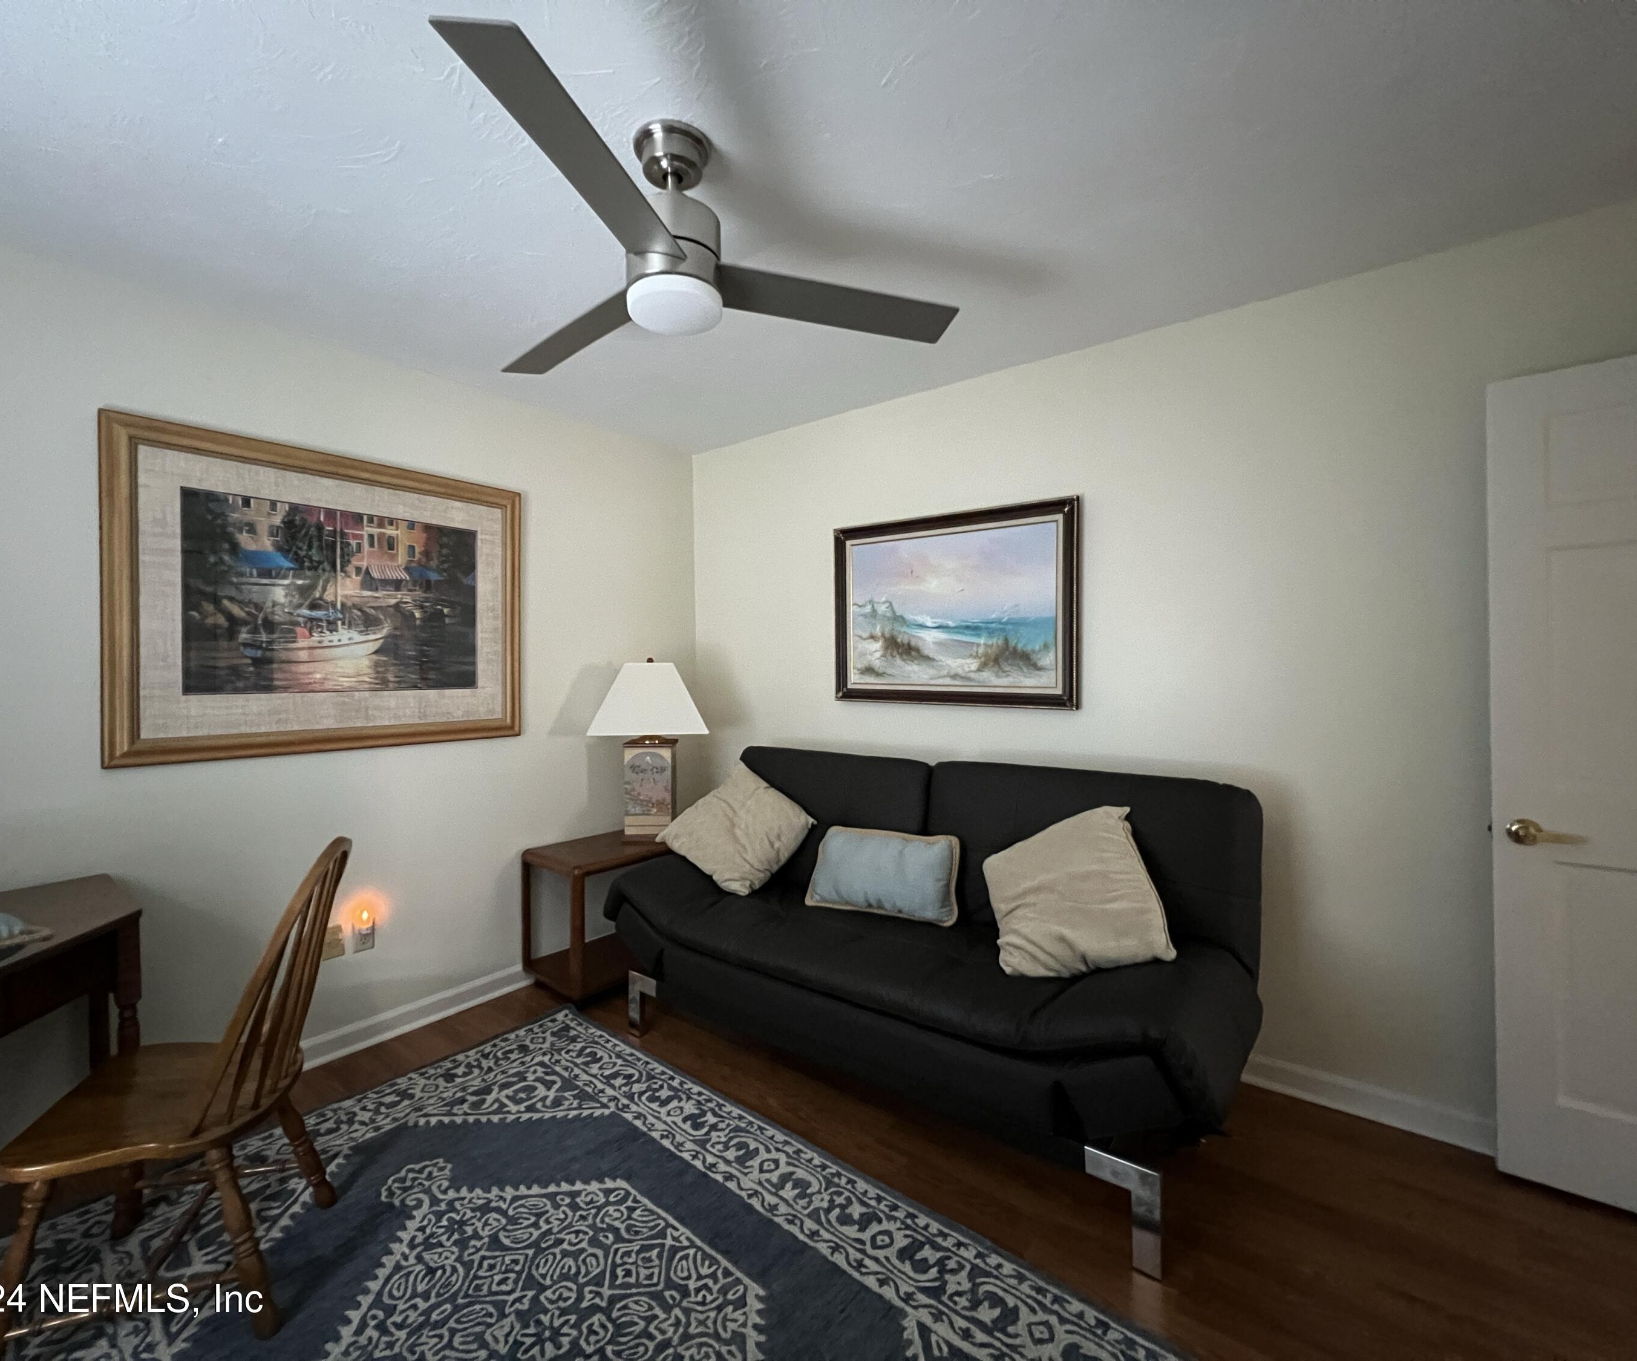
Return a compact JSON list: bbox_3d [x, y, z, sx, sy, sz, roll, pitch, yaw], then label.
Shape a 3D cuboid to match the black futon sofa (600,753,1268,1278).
[{"bbox_3d":[0.234,0.795,2.222,2.030,0.960,0.860,0,1,37],"label":"black futon sofa"}]

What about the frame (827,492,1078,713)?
[{"bbox_3d":[0.502,-0.279,2.731,1.036,0.754,0.045,0,1,37],"label":"frame"}]

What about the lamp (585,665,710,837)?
[{"bbox_3d":[-0.726,0.303,2.954,0.475,0.784,0.440,0,1,-7],"label":"lamp"}]

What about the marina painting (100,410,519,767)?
[{"bbox_3d":[-1.577,-0.255,2.309,0.035,0.965,1.180,0,1,37],"label":"marina painting"}]

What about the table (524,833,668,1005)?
[{"bbox_3d":[-0.847,0.982,2.924,0.400,0.572,0.670,0,1,37],"label":"table"}]

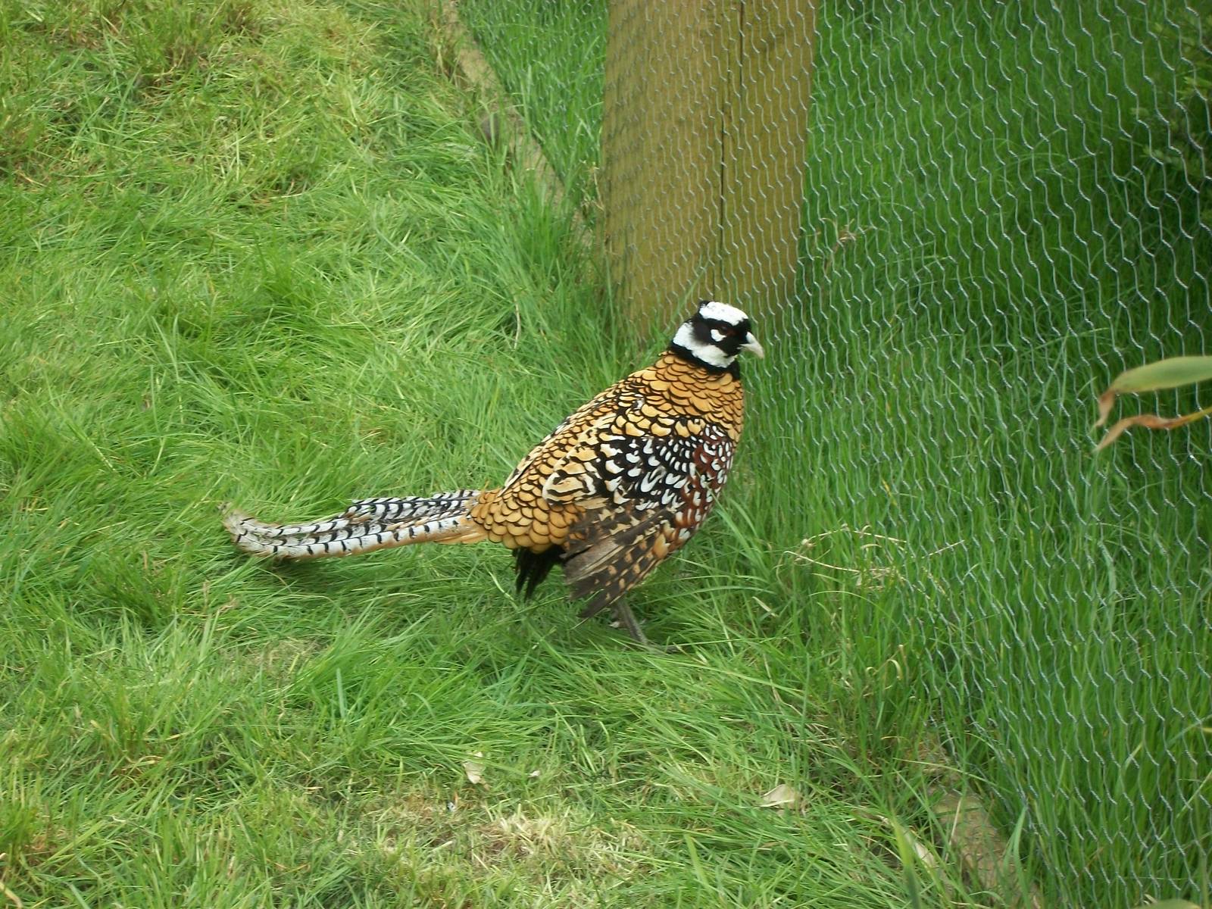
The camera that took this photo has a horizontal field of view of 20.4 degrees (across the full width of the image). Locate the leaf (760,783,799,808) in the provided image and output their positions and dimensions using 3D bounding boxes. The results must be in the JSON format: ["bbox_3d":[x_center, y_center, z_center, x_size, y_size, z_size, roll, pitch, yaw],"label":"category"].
[{"bbox_3d":[0.156,0.307,3.024,0.032,0.013,0.018,-7,27,-19],"label":"leaf"}]

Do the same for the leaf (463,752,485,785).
[{"bbox_3d":[-0.120,0.284,3.044,0.020,0.015,0.034,-3,26,-12],"label":"leaf"}]

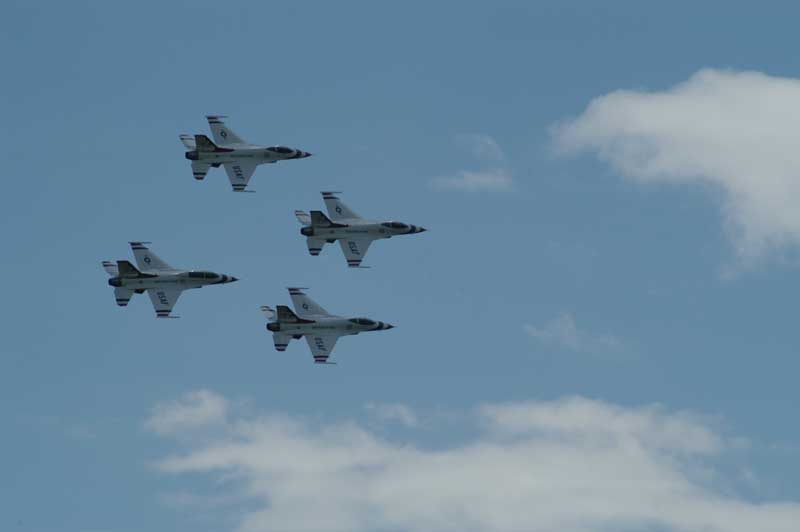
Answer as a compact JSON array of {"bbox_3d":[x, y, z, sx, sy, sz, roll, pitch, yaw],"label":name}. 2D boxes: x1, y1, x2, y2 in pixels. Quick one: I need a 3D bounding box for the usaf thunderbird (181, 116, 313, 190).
[{"bbox_3d":[-14.590,-11.860,637.430,15.000,9.500,4.300,-1,-35,-31],"label":"usaf thunderbird"}]

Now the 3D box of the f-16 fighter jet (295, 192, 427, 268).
[{"bbox_3d":[-2.970,-4.230,634.150,15.000,9.500,4.300,-1,-36,-31],"label":"f-16 fighter jet"}]

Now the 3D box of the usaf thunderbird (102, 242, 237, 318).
[{"bbox_3d":[-21.770,0.740,625.150,15.000,9.500,4.300,-1,-38,-30],"label":"usaf thunderbird"}]

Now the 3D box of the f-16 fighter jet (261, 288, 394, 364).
[{"bbox_3d":[-6.280,5.350,629.090,15.000,9.500,4.300,1,-38,-31],"label":"f-16 fighter jet"}]

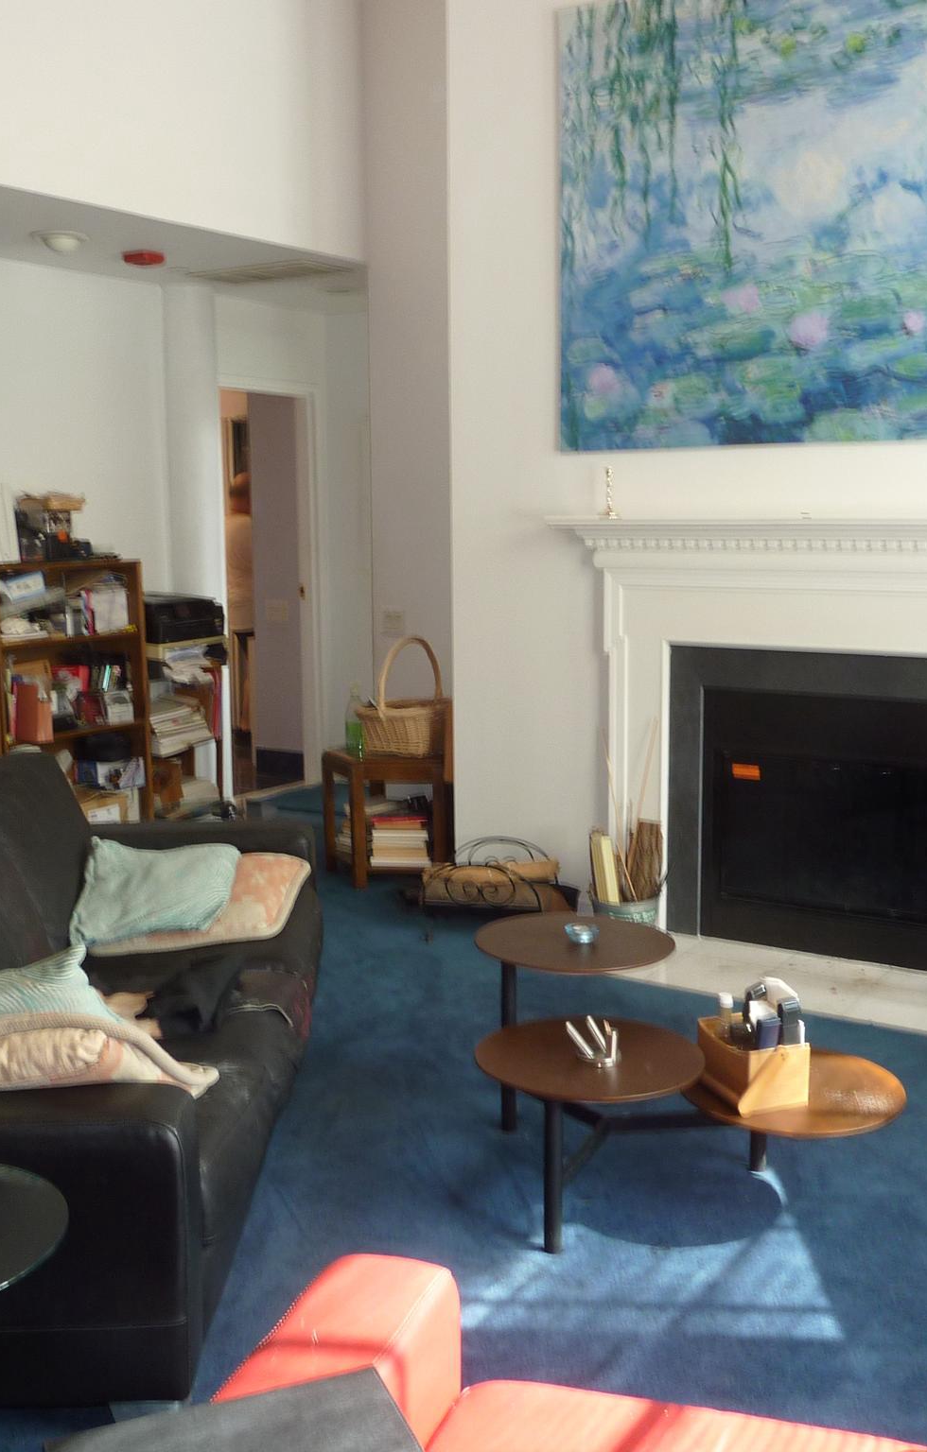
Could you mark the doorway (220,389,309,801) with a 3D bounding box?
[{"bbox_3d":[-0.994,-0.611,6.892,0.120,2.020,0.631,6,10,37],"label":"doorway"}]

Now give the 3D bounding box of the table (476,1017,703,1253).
[{"bbox_3d":[0.255,0.845,2.844,0.455,0.357,0.455,0,8,0],"label":"table"}]

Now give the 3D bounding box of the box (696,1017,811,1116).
[{"bbox_3d":[0.599,0.696,2.895,0.140,0.135,0.200,-3,9,-20],"label":"box"}]

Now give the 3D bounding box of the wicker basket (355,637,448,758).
[{"bbox_3d":[-0.215,-0.125,5.673,0.340,0.450,0.260,5,10,32],"label":"wicker basket"}]

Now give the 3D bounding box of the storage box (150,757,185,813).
[{"bbox_3d":[-1.290,0.254,6.100,0.170,0.235,0.150,6,10,37],"label":"storage box"}]

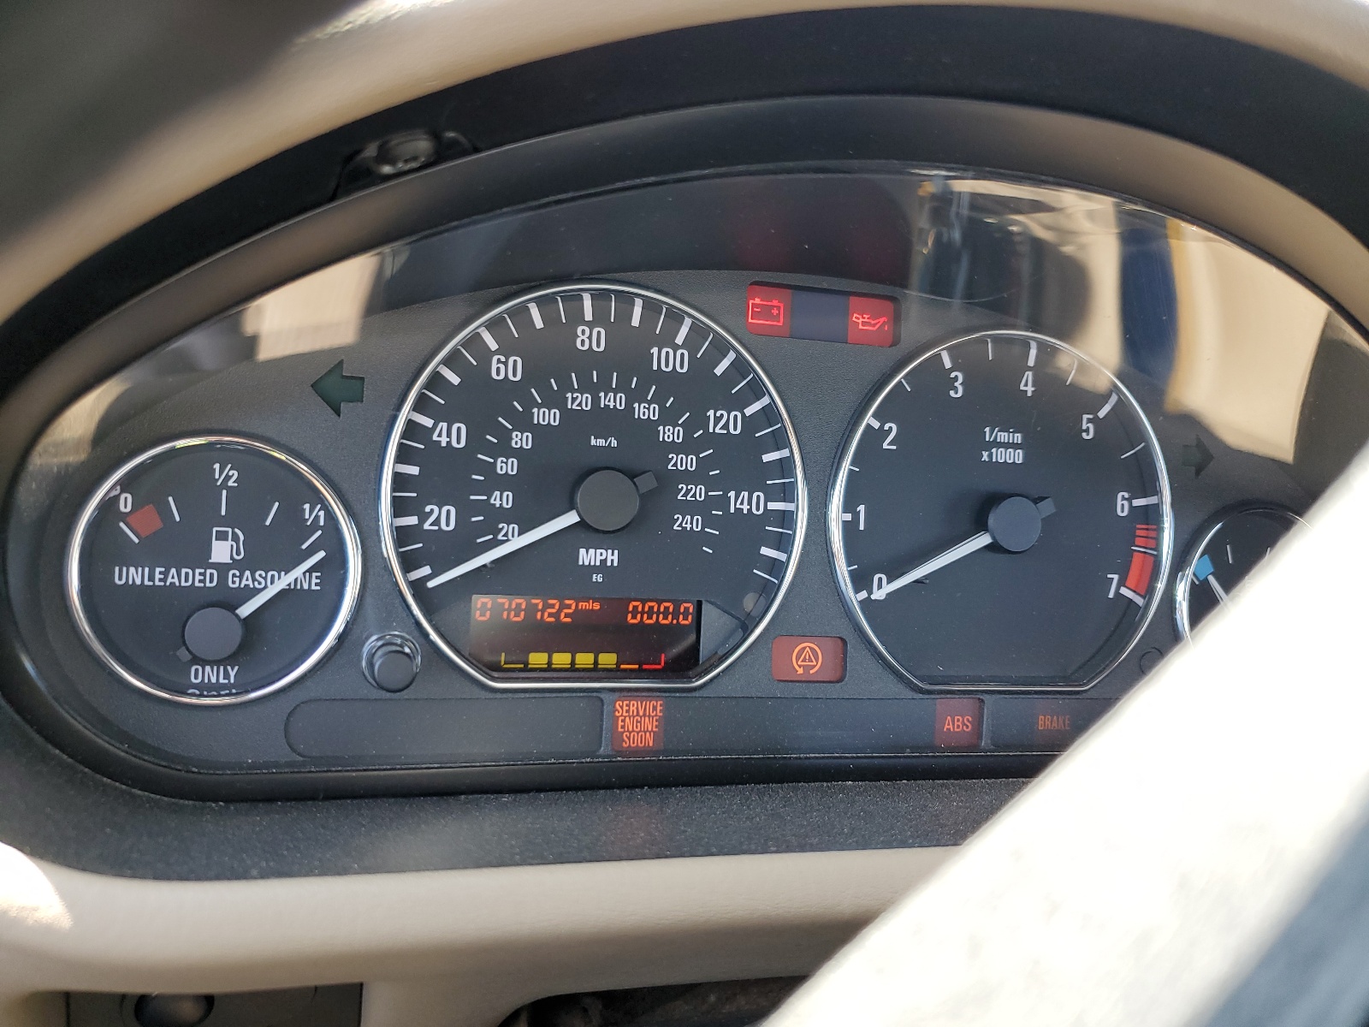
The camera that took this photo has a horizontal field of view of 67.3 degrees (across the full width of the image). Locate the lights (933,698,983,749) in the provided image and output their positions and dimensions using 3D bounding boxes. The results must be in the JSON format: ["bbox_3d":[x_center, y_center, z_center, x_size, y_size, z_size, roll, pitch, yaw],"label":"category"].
[{"bbox_3d":[0.065,0.050,0.246,0.013,0.013,0.003,3,1,-15],"label":"lights"}]

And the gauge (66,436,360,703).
[{"bbox_3d":[-0.092,0.011,0.205,0.052,0.052,0.013,3,1,-15],"label":"gauge"}]

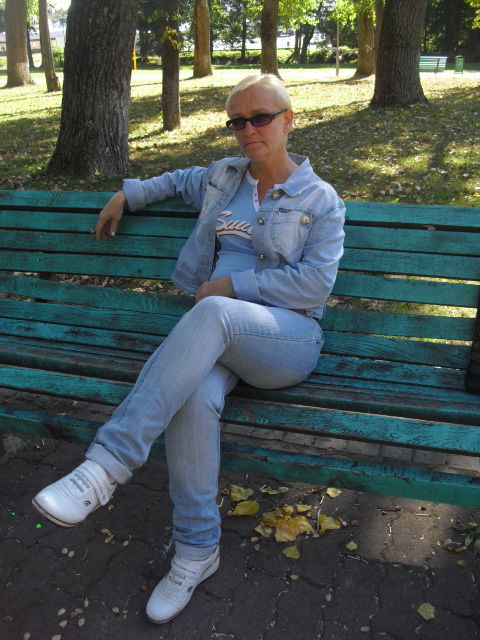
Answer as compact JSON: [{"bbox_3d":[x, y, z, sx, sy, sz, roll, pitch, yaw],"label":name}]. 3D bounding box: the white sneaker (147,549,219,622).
[{"bbox_3d":[-0.142,0.704,1.808,0.090,0.100,0.245,16,28,35],"label":"white sneaker"}]

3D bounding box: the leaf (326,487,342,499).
[{"bbox_3d":[0.314,0.577,2.212,0.052,0.012,0.055,-1,23,0],"label":"leaf"}]

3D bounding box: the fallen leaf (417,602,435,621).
[{"bbox_3d":[0.489,0.768,1.754,0.046,0.008,0.055,-1,23,0],"label":"fallen leaf"}]

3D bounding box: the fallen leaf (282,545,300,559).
[{"bbox_3d":[0.150,0.676,1.944,0.056,0.013,0.050,-1,23,0],"label":"fallen leaf"}]

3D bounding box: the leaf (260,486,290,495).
[{"bbox_3d":[0.115,0.572,2.219,0.090,0.020,0.045,-1,23,0],"label":"leaf"}]

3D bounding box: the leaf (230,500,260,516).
[{"bbox_3d":[0.018,0.608,2.142,0.095,0.015,0.075,-1,23,0],"label":"leaf"}]

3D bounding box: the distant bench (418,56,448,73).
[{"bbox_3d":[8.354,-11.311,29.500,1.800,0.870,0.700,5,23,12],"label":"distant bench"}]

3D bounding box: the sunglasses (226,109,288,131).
[{"bbox_3d":[0.053,-0.583,1.915,0.147,0.040,0.142,-1,26,24],"label":"sunglasses"}]

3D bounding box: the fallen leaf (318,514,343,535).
[{"bbox_3d":[0.278,0.630,2.045,0.075,0.018,0.090,-1,23,0],"label":"fallen leaf"}]

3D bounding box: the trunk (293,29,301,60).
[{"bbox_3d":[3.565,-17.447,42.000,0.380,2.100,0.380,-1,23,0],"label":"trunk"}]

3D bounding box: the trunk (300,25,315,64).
[{"bbox_3d":[4.259,-17.384,42.000,0.800,2.400,0.600,-1,23,0],"label":"trunk"}]

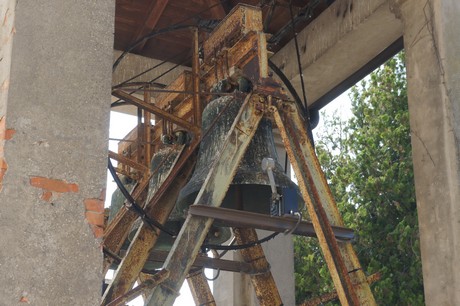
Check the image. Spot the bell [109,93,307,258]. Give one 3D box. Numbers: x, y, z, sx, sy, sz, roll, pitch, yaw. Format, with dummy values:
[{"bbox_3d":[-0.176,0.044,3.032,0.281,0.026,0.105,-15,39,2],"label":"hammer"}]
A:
[{"bbox_3d":[0.060,-0.030,6.750,0.830,0.820,0.830,12,-27,-25],"label":"bell"}]

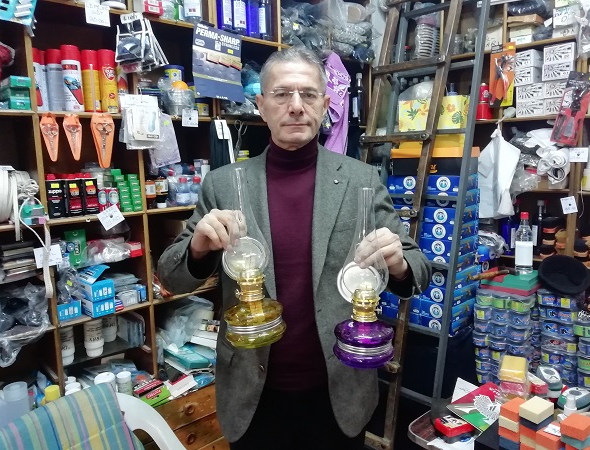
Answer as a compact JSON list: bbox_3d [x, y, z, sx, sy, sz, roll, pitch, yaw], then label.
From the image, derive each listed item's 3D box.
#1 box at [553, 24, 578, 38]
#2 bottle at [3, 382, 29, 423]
[{"bbox_3d":[1.333,-0.928,2.201,0.104,0.060,0.150,6,11,41],"label":"box"},{"bbox_3d":[-0.793,0.555,1.297,0.062,0.190,0.062,-9,12,-44],"label":"bottle"}]

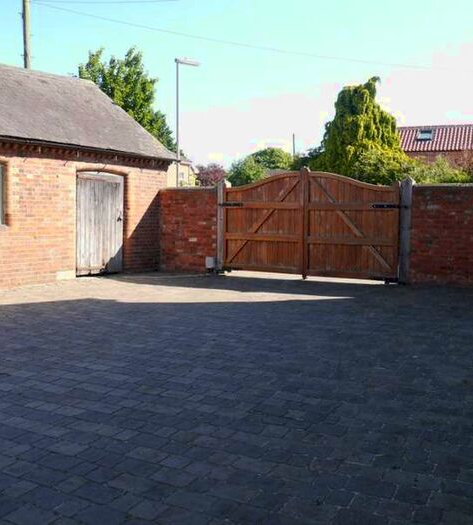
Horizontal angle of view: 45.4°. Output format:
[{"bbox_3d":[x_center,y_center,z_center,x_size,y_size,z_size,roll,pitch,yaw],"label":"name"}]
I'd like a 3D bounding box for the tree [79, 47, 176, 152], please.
[{"bbox_3d":[-5.078,-5.439,26.632,5.000,9.191,5.000,-1,5,-11],"label":"tree"}]

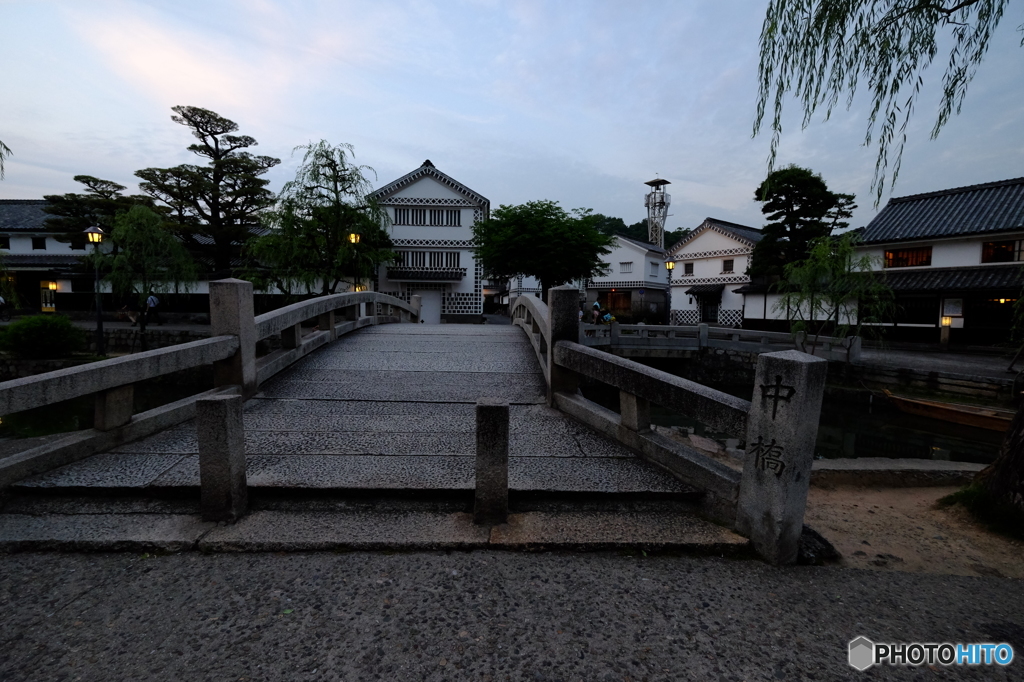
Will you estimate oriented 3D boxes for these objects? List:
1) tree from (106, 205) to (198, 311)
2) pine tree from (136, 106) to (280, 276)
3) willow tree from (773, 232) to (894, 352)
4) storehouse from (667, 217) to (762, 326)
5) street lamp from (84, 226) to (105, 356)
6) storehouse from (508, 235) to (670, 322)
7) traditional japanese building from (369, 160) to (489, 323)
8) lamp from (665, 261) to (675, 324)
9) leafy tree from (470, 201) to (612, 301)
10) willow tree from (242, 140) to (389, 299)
[{"bbox_3d":[-14.040,-2.385,16.678,2.950,5.780,2.800,-3,6,-40],"label":"tree"},{"bbox_3d":[-18.965,-7.857,26.785,7.800,13.220,7.400,-2,5,-35],"label":"pine tree"},{"bbox_3d":[6.942,-0.735,9.264,2.200,3.190,2.100,4,6,37],"label":"willow tree"},{"bbox_3d":[16.968,-4.626,30.454,10.500,7.110,6.300,-2,5,-33],"label":"storehouse"},{"bbox_3d":[-16.022,-1.924,16.516,0.580,4.930,0.580,-4,6,-44],"label":"street lamp"},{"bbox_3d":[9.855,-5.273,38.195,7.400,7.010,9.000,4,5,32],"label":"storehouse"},{"bbox_3d":[-4.861,-5.793,28.889,7.000,9.130,10.500,1,5,-3],"label":"traditional japanese building"},{"bbox_3d":[7.495,-2.180,20.384,0.550,3.580,0.550,2,5,20],"label":"lamp"},{"bbox_3d":[1.375,-3.238,18.802,6.000,5.780,5.600,1,5,4],"label":"leafy tree"},{"bbox_3d":[-8.825,-4.833,19.690,6.300,8.560,5.800,-1,5,-24],"label":"willow tree"}]

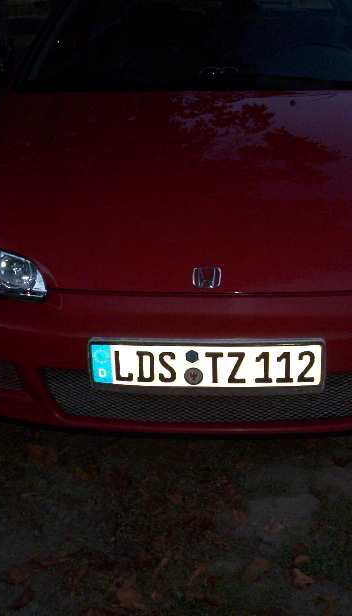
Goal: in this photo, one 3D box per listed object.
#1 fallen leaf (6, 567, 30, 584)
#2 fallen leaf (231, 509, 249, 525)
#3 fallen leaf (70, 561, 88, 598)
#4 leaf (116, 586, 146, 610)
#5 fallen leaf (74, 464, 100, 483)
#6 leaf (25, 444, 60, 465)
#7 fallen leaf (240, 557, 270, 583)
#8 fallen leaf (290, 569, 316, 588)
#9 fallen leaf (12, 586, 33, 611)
[{"bbox_3d":[-0.338,0.571,1.962,0.038,0.018,0.056,-13,24,-29],"label":"fallen leaf"},{"bbox_3d":[0.156,0.503,2.260,0.035,0.015,0.068,-13,25,-28],"label":"fallen leaf"},{"bbox_3d":[-0.215,0.595,2.052,0.035,0.015,0.100,4,22,12],"label":"fallen leaf"},{"bbox_3d":[-0.099,0.618,1.987,0.062,0.018,0.068,0,22,5],"label":"leaf"},{"bbox_3d":[-0.225,0.420,2.346,0.052,0.018,0.085,-19,27,-38],"label":"fallen leaf"},{"bbox_3d":[-0.374,0.397,2.553,0.088,0.020,0.080,0,22,5],"label":"leaf"},{"bbox_3d":[0.170,0.560,1.971,0.041,0.018,0.094,12,25,30],"label":"fallen leaf"},{"bbox_3d":[0.269,0.570,1.943,0.046,0.018,0.065,-16,26,-35],"label":"fallen leaf"},{"bbox_3d":[-0.314,0.597,1.894,0.030,0.018,0.073,9,23,23],"label":"fallen leaf"}]

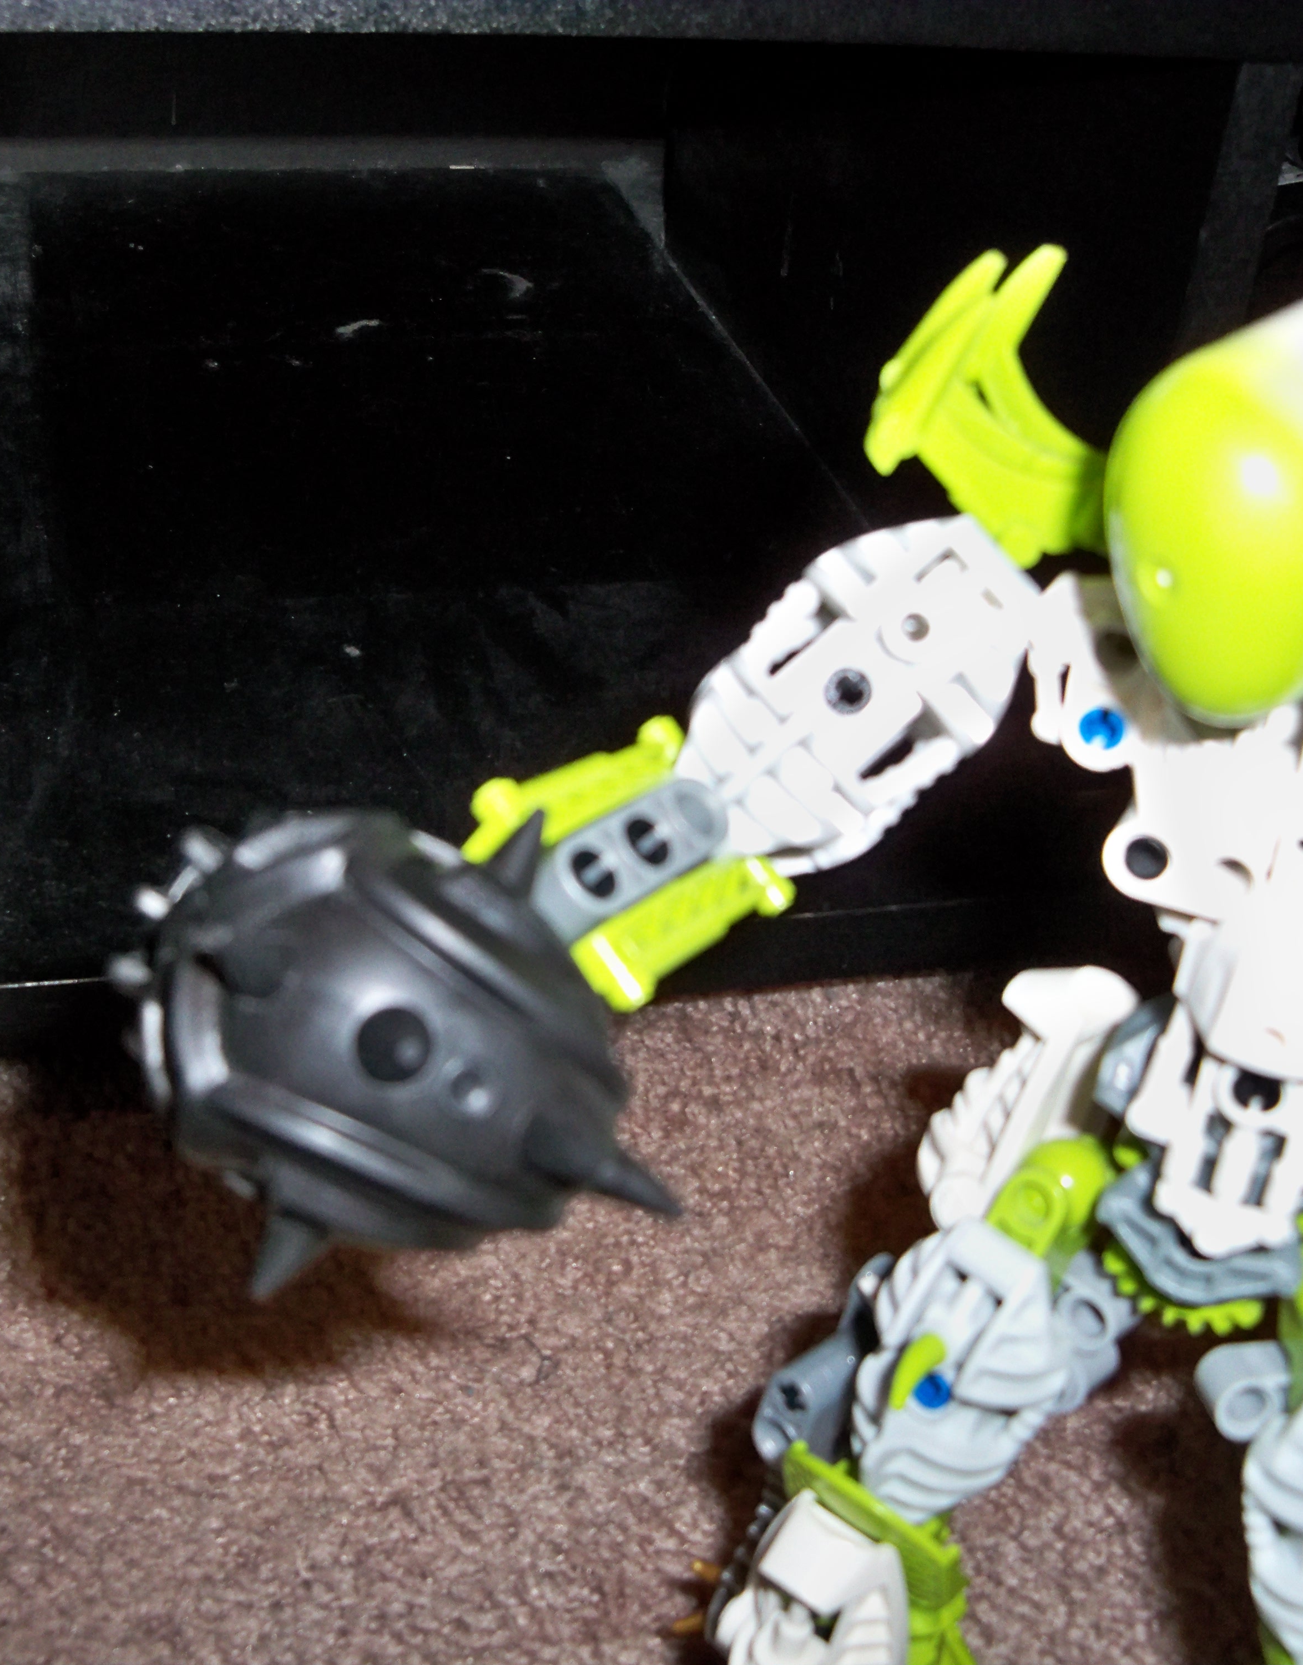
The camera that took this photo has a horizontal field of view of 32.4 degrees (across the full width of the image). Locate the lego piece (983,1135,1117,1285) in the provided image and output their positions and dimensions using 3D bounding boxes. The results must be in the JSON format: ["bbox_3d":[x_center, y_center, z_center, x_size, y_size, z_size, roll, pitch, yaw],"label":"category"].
[{"bbox_3d":[0.048,0.046,0.272,0.014,0.018,0.013,30,27,14],"label":"lego piece"}]

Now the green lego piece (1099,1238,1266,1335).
[{"bbox_3d":[0.066,0.048,0.269,0.025,0.025,0.006,17,23,22],"label":"green lego piece"}]

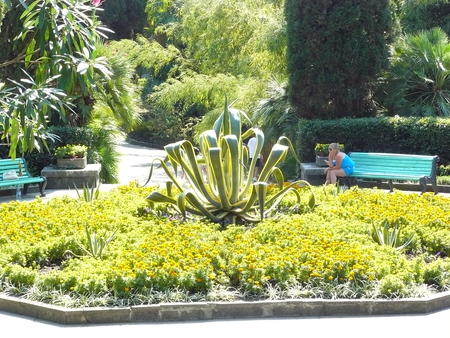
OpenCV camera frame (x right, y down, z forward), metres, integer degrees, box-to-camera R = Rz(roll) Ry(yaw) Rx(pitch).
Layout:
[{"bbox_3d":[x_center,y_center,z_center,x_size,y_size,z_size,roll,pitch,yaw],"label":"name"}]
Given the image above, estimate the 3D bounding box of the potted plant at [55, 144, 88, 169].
[{"bbox_3d":[-3.758,-0.308,30.892,0.800,0.570,0.650,0,5,-4],"label":"potted plant"}]

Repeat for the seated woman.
[{"bbox_3d":[2.700,-0.037,29.618,0.660,1.120,0.450,-2,6,-22],"label":"seated woman"}]

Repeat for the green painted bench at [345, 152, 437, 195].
[{"bbox_3d":[3.838,0.123,29.239,2.200,0.870,0.700,4,6,36],"label":"green painted bench"}]

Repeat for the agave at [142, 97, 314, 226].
[{"bbox_3d":[0.091,-0.213,20.766,2.720,1.950,2.550,0,5,0],"label":"agave"}]

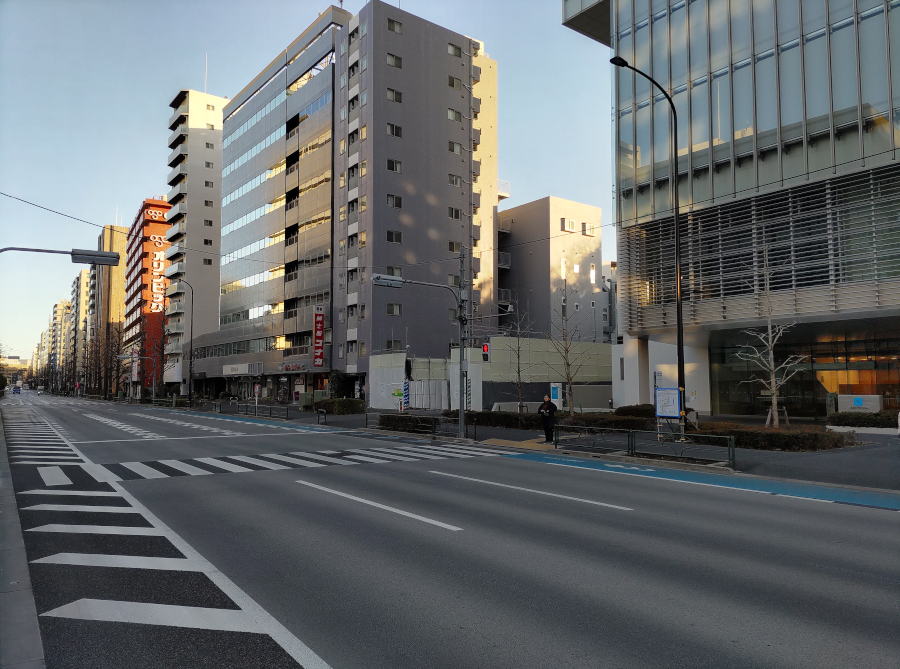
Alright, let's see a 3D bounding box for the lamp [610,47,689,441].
[{"bbox_3d":[6.900,-2.842,23.451,3.800,13.000,0.400,3,-6,-35],"label":"lamp"}]

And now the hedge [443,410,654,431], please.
[{"bbox_3d":[4.150,4.036,31.378,3.000,0.640,10.800,3,-6,-35],"label":"hedge"}]

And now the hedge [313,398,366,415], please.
[{"bbox_3d":[-7.960,5.234,48.437,2.300,0.930,4.000,3,-6,-35],"label":"hedge"}]

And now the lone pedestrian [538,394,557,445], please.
[{"bbox_3d":[3.200,2.792,22.148,0.580,1.640,0.380,-3,-5,30],"label":"lone pedestrian"}]

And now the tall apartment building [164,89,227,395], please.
[{"bbox_3d":[-37.700,-13.023,106.977,12.000,46.500,11.000,3,-6,-37],"label":"tall apartment building"}]

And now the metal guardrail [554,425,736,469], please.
[{"bbox_3d":[4.830,2.891,17.726,0.100,0.750,6.100,3,-5,-32],"label":"metal guardrail"}]

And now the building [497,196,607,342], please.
[{"bbox_3d":[8.200,-2.214,59.565,6.500,17.400,8.200,3,-6,-37],"label":"building"}]

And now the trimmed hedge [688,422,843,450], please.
[{"bbox_3d":[10.100,3.275,21.407,3.000,0.550,4.000,3,-6,-35],"label":"trimmed hedge"}]

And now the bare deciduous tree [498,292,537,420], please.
[{"bbox_3d":[3.350,1.182,33.011,1.700,6.600,1.700,3,-6,-35],"label":"bare deciduous tree"}]

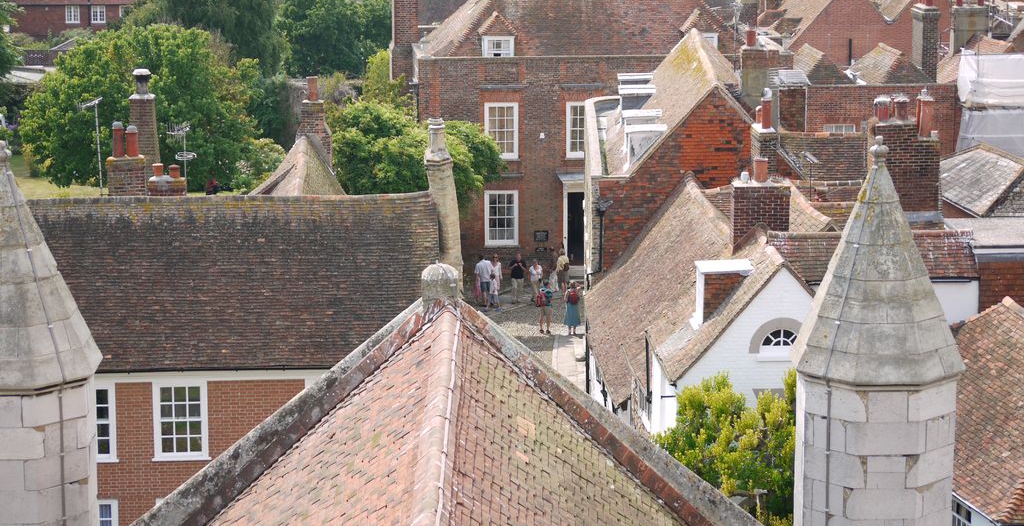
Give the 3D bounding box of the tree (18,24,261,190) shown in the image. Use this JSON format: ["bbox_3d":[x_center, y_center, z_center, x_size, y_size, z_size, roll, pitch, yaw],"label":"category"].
[{"bbox_3d":[-16.440,-7.039,117.500,10.400,7.000,9.500,0,11,0],"label":"tree"}]

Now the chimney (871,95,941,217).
[{"bbox_3d":[8.704,-2.387,59.264,1.450,2.789,0.800,-1,11,-5],"label":"chimney"}]

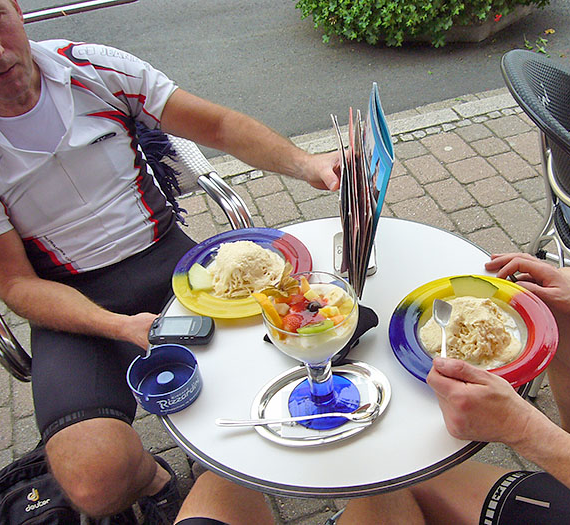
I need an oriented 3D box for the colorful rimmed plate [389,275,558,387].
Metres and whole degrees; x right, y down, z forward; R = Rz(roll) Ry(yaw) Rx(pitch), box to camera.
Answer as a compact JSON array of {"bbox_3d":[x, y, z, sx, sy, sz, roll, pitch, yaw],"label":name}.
[{"bbox_3d":[0.273,0.107,0.831,0.234,0.030,0.234,-7,37,6],"label":"colorful rimmed plate"}]

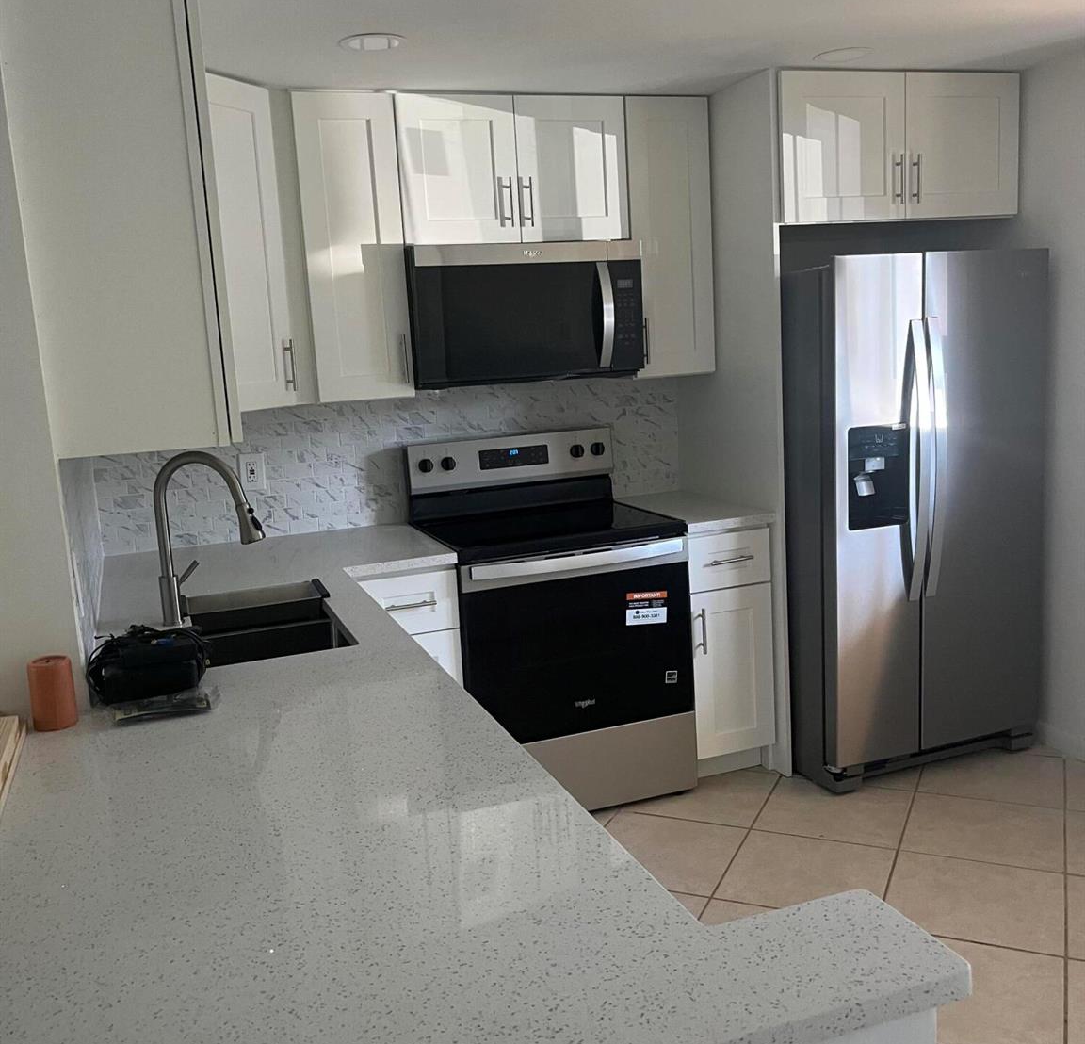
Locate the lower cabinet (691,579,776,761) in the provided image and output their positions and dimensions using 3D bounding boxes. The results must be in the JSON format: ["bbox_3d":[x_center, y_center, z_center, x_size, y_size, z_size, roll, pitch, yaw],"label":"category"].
[{"bbox_3d":[0.542,0.454,3.906,0.295,0.570,0.610,-7,11,-19],"label":"lower cabinet"}]

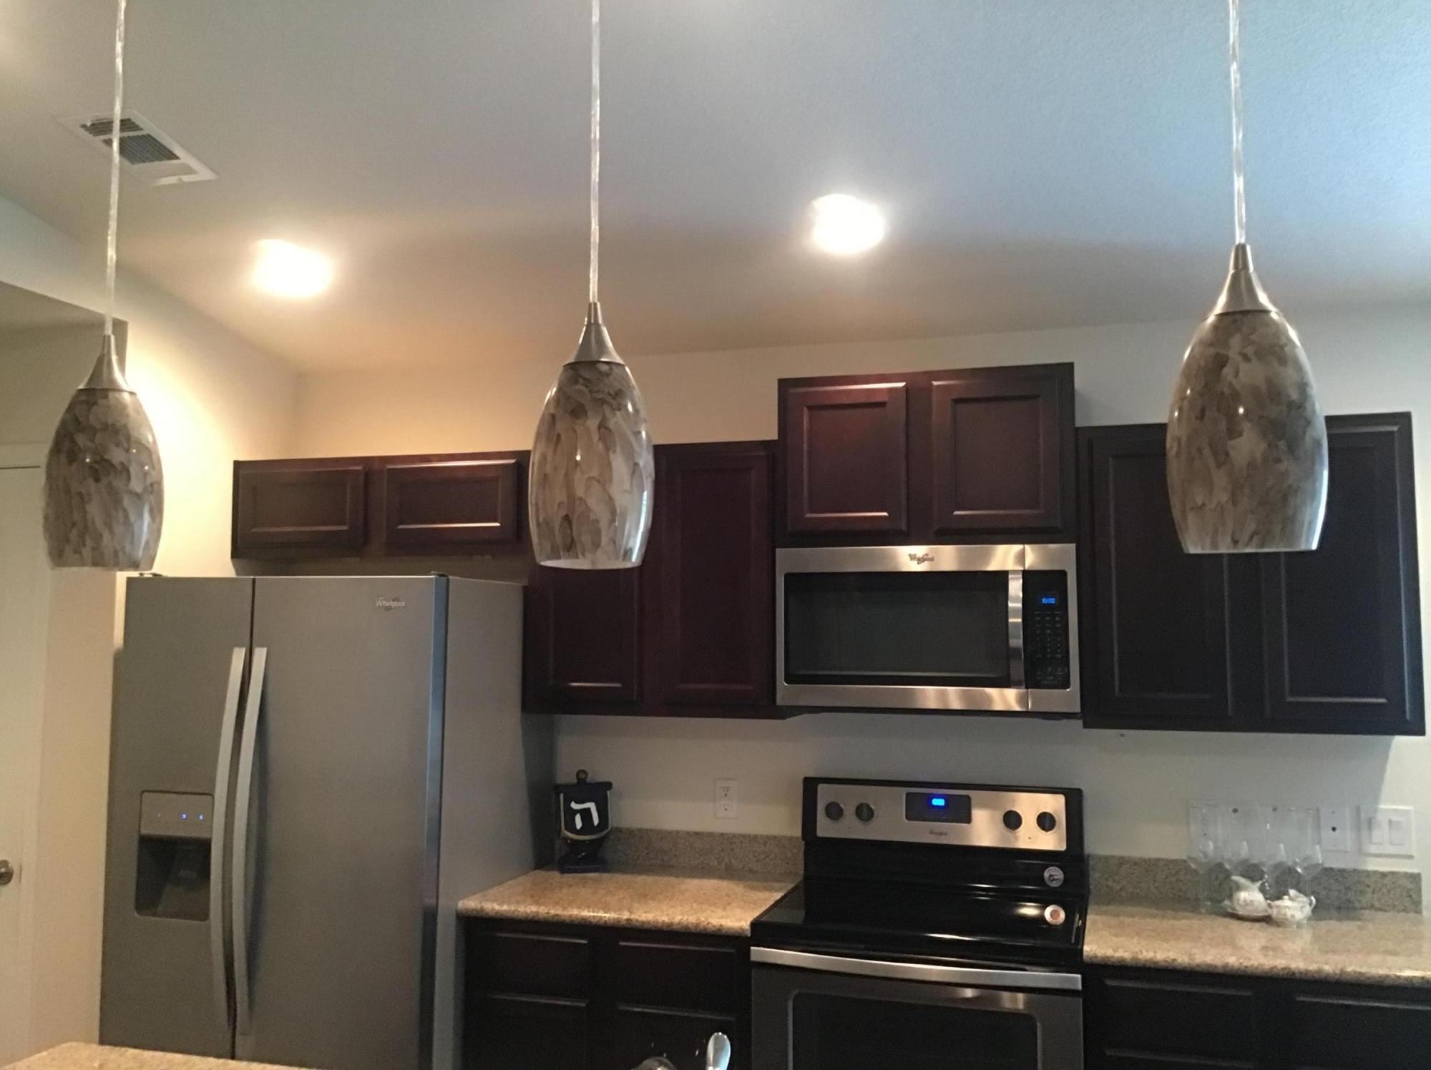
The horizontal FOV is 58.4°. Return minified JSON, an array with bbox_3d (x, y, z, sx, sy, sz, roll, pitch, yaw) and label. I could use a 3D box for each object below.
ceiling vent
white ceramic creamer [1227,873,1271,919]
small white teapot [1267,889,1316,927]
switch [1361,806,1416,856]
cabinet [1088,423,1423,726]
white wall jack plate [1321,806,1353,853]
[{"bbox_3d":[-1.302,-0.868,2.907,0.202,0.020,0.290,-1,-15,17],"label":"ceiling vent"},{"bbox_3d":[1.318,0.890,3.175,0.097,0.099,0.080,-1,-4,18],"label":"white ceramic creamer"},{"bbox_3d":[1.386,0.896,3.089,0.107,0.081,0.078,0,-4,0],"label":"small white teapot"},{"bbox_3d":[1.707,0.754,3.252,0.123,0.123,0.016,-1,-4,17],"label":"switch"},{"bbox_3d":[1.324,0.107,3.255,0.766,0.756,0.328,-1,-4,17],"label":"cabinet"},{"bbox_3d":[1.581,0.750,3.268,0.071,0.115,0.008,-1,-6,16],"label":"white wall jack plate"}]

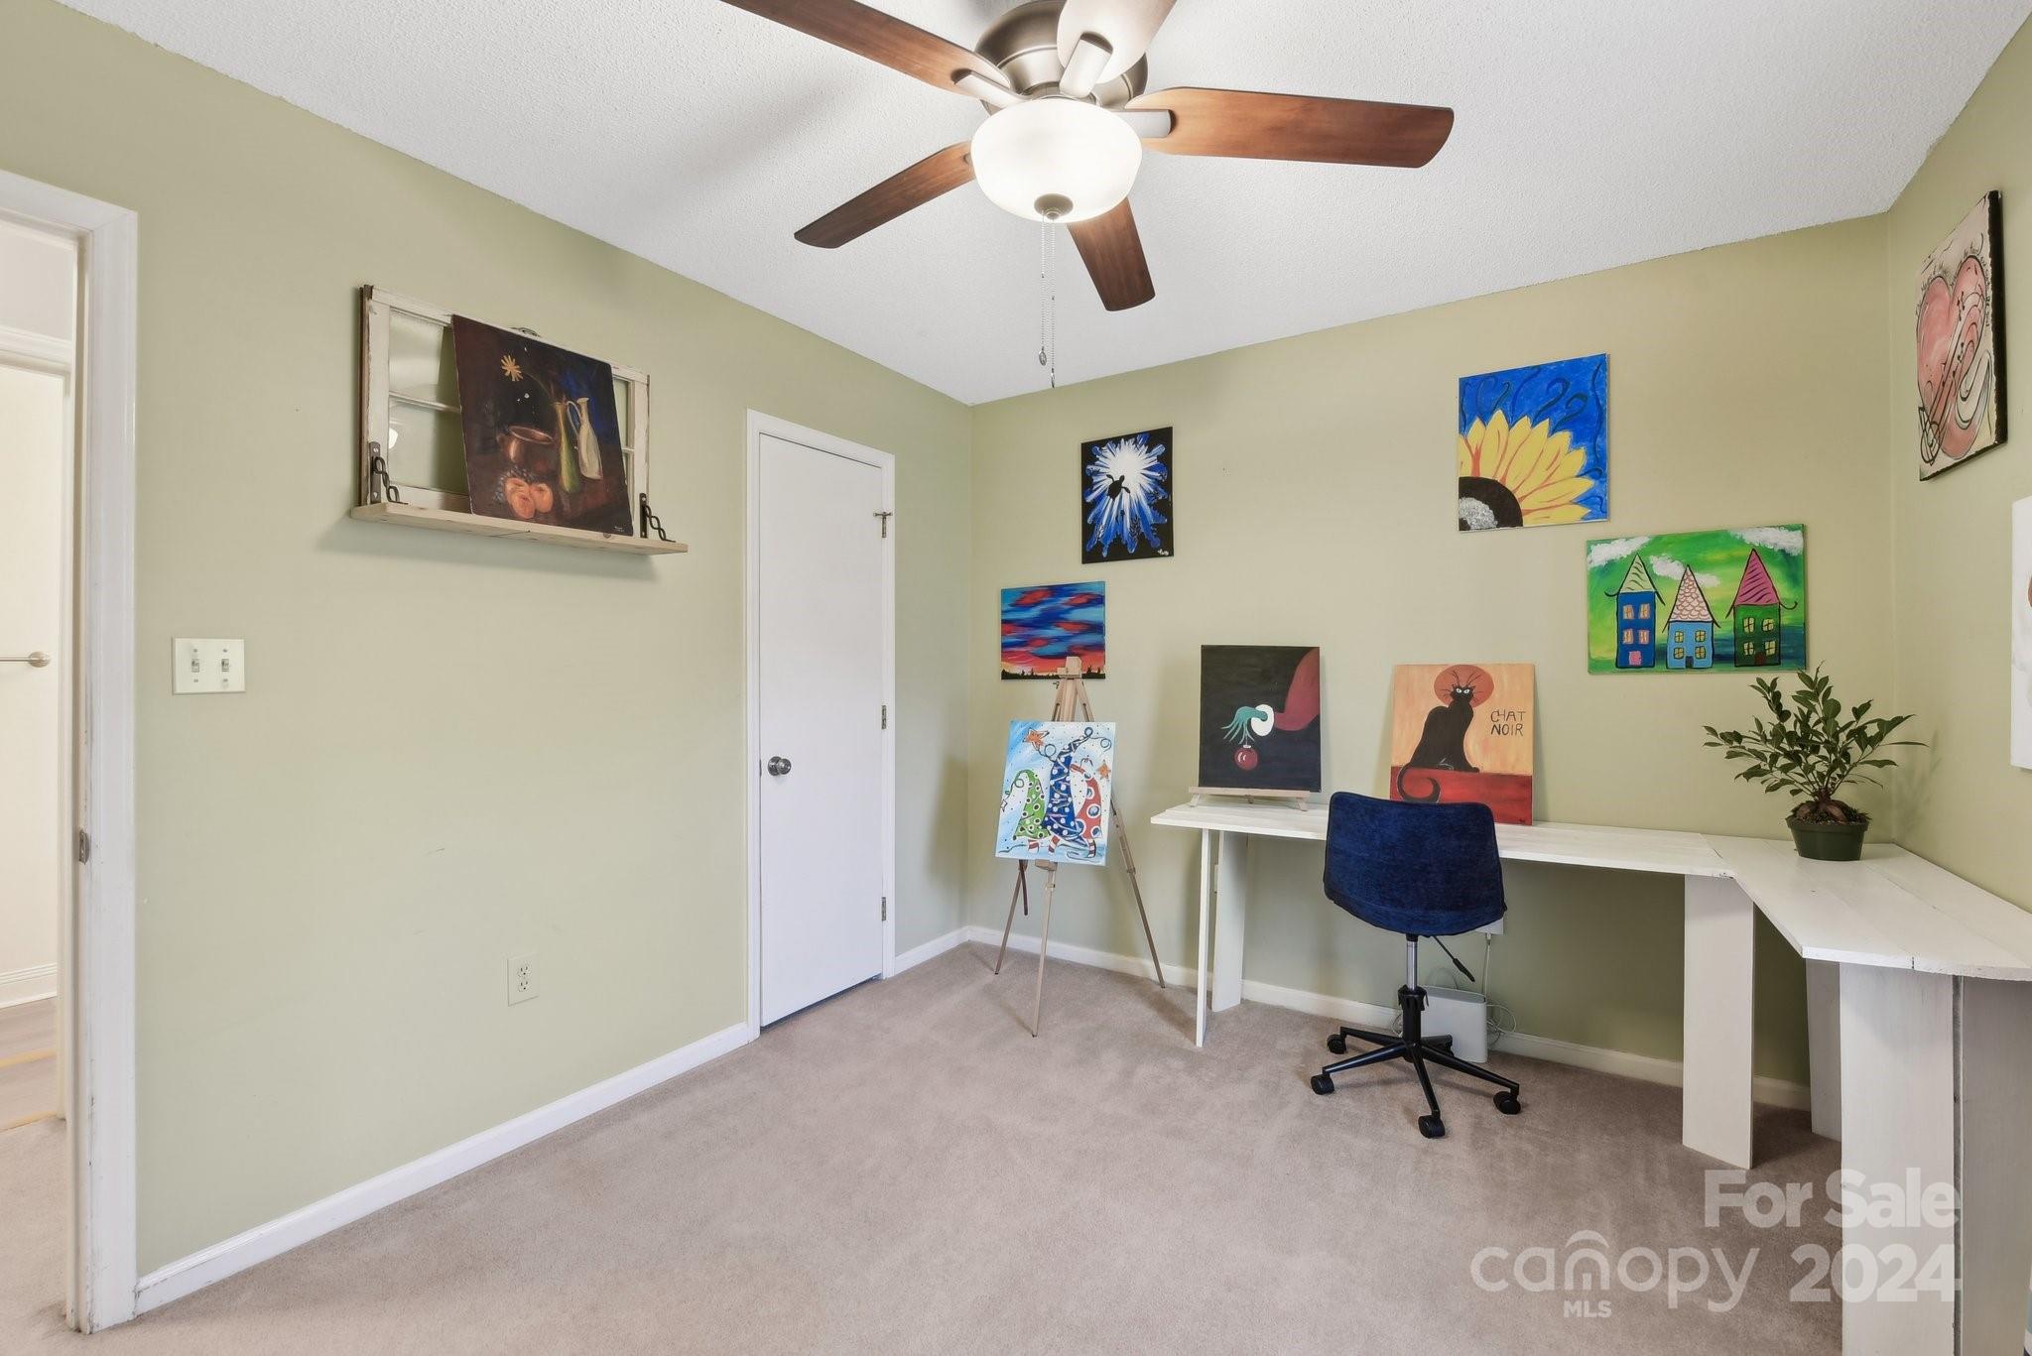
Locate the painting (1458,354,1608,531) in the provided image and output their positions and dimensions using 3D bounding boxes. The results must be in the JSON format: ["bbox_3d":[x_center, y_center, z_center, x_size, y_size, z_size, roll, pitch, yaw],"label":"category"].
[{"bbox_3d":[1.625,-0.727,2.672,0.404,0.506,0.020,0,0,33],"label":"painting"}]

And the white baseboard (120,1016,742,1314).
[{"bbox_3d":[-1.274,1.178,2.205,0.014,0.070,1.436,0,0,33],"label":"white baseboard"}]

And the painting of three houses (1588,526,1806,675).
[{"bbox_3d":[1.958,-0.216,2.457,0.500,0.406,0.020,0,0,33],"label":"painting of three houses"}]

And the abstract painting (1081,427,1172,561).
[{"bbox_3d":[0.453,-0.727,3.434,0.404,0.506,0.020,0,0,33],"label":"abstract painting"}]

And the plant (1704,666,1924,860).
[{"bbox_3d":[1.938,0.195,2.062,0.380,0.475,0.350,0,0,33],"label":"plant"}]

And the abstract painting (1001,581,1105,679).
[{"bbox_3d":[0.160,-0.193,3.627,0.509,0.404,0.020,0,0,33],"label":"abstract painting"}]

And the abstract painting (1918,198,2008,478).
[{"bbox_3d":[2.030,-0.708,1.824,0.021,0.502,0.408,0,0,33],"label":"abstract painting"}]

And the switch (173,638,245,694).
[{"bbox_3d":[-1.611,-0.023,1.694,0.010,0.113,0.113,0,0,33],"label":"switch"}]

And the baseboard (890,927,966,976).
[{"bbox_3d":[-0.337,1.172,3.646,0.014,0.070,0.538,0,0,33],"label":"baseboard"}]

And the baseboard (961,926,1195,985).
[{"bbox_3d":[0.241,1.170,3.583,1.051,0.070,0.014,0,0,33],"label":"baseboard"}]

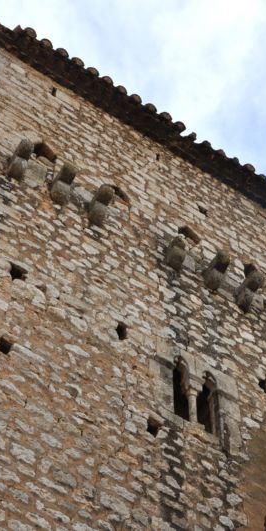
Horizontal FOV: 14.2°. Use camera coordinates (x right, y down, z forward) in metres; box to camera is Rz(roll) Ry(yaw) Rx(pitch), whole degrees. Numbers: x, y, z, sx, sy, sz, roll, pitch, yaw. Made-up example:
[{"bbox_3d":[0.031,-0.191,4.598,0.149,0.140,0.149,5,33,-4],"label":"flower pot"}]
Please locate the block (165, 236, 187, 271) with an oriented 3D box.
[{"bbox_3d":[0.533,-0.140,13.055,0.191,0.427,0.205,30,-64,-14],"label":"block"}]

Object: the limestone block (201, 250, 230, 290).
[{"bbox_3d":[1.032,0.065,13.202,0.199,0.419,0.333,30,-64,-14],"label":"limestone block"}]

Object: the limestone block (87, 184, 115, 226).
[{"bbox_3d":[-0.374,-0.711,12.718,0.185,0.440,0.318,30,-64,-14],"label":"limestone block"}]

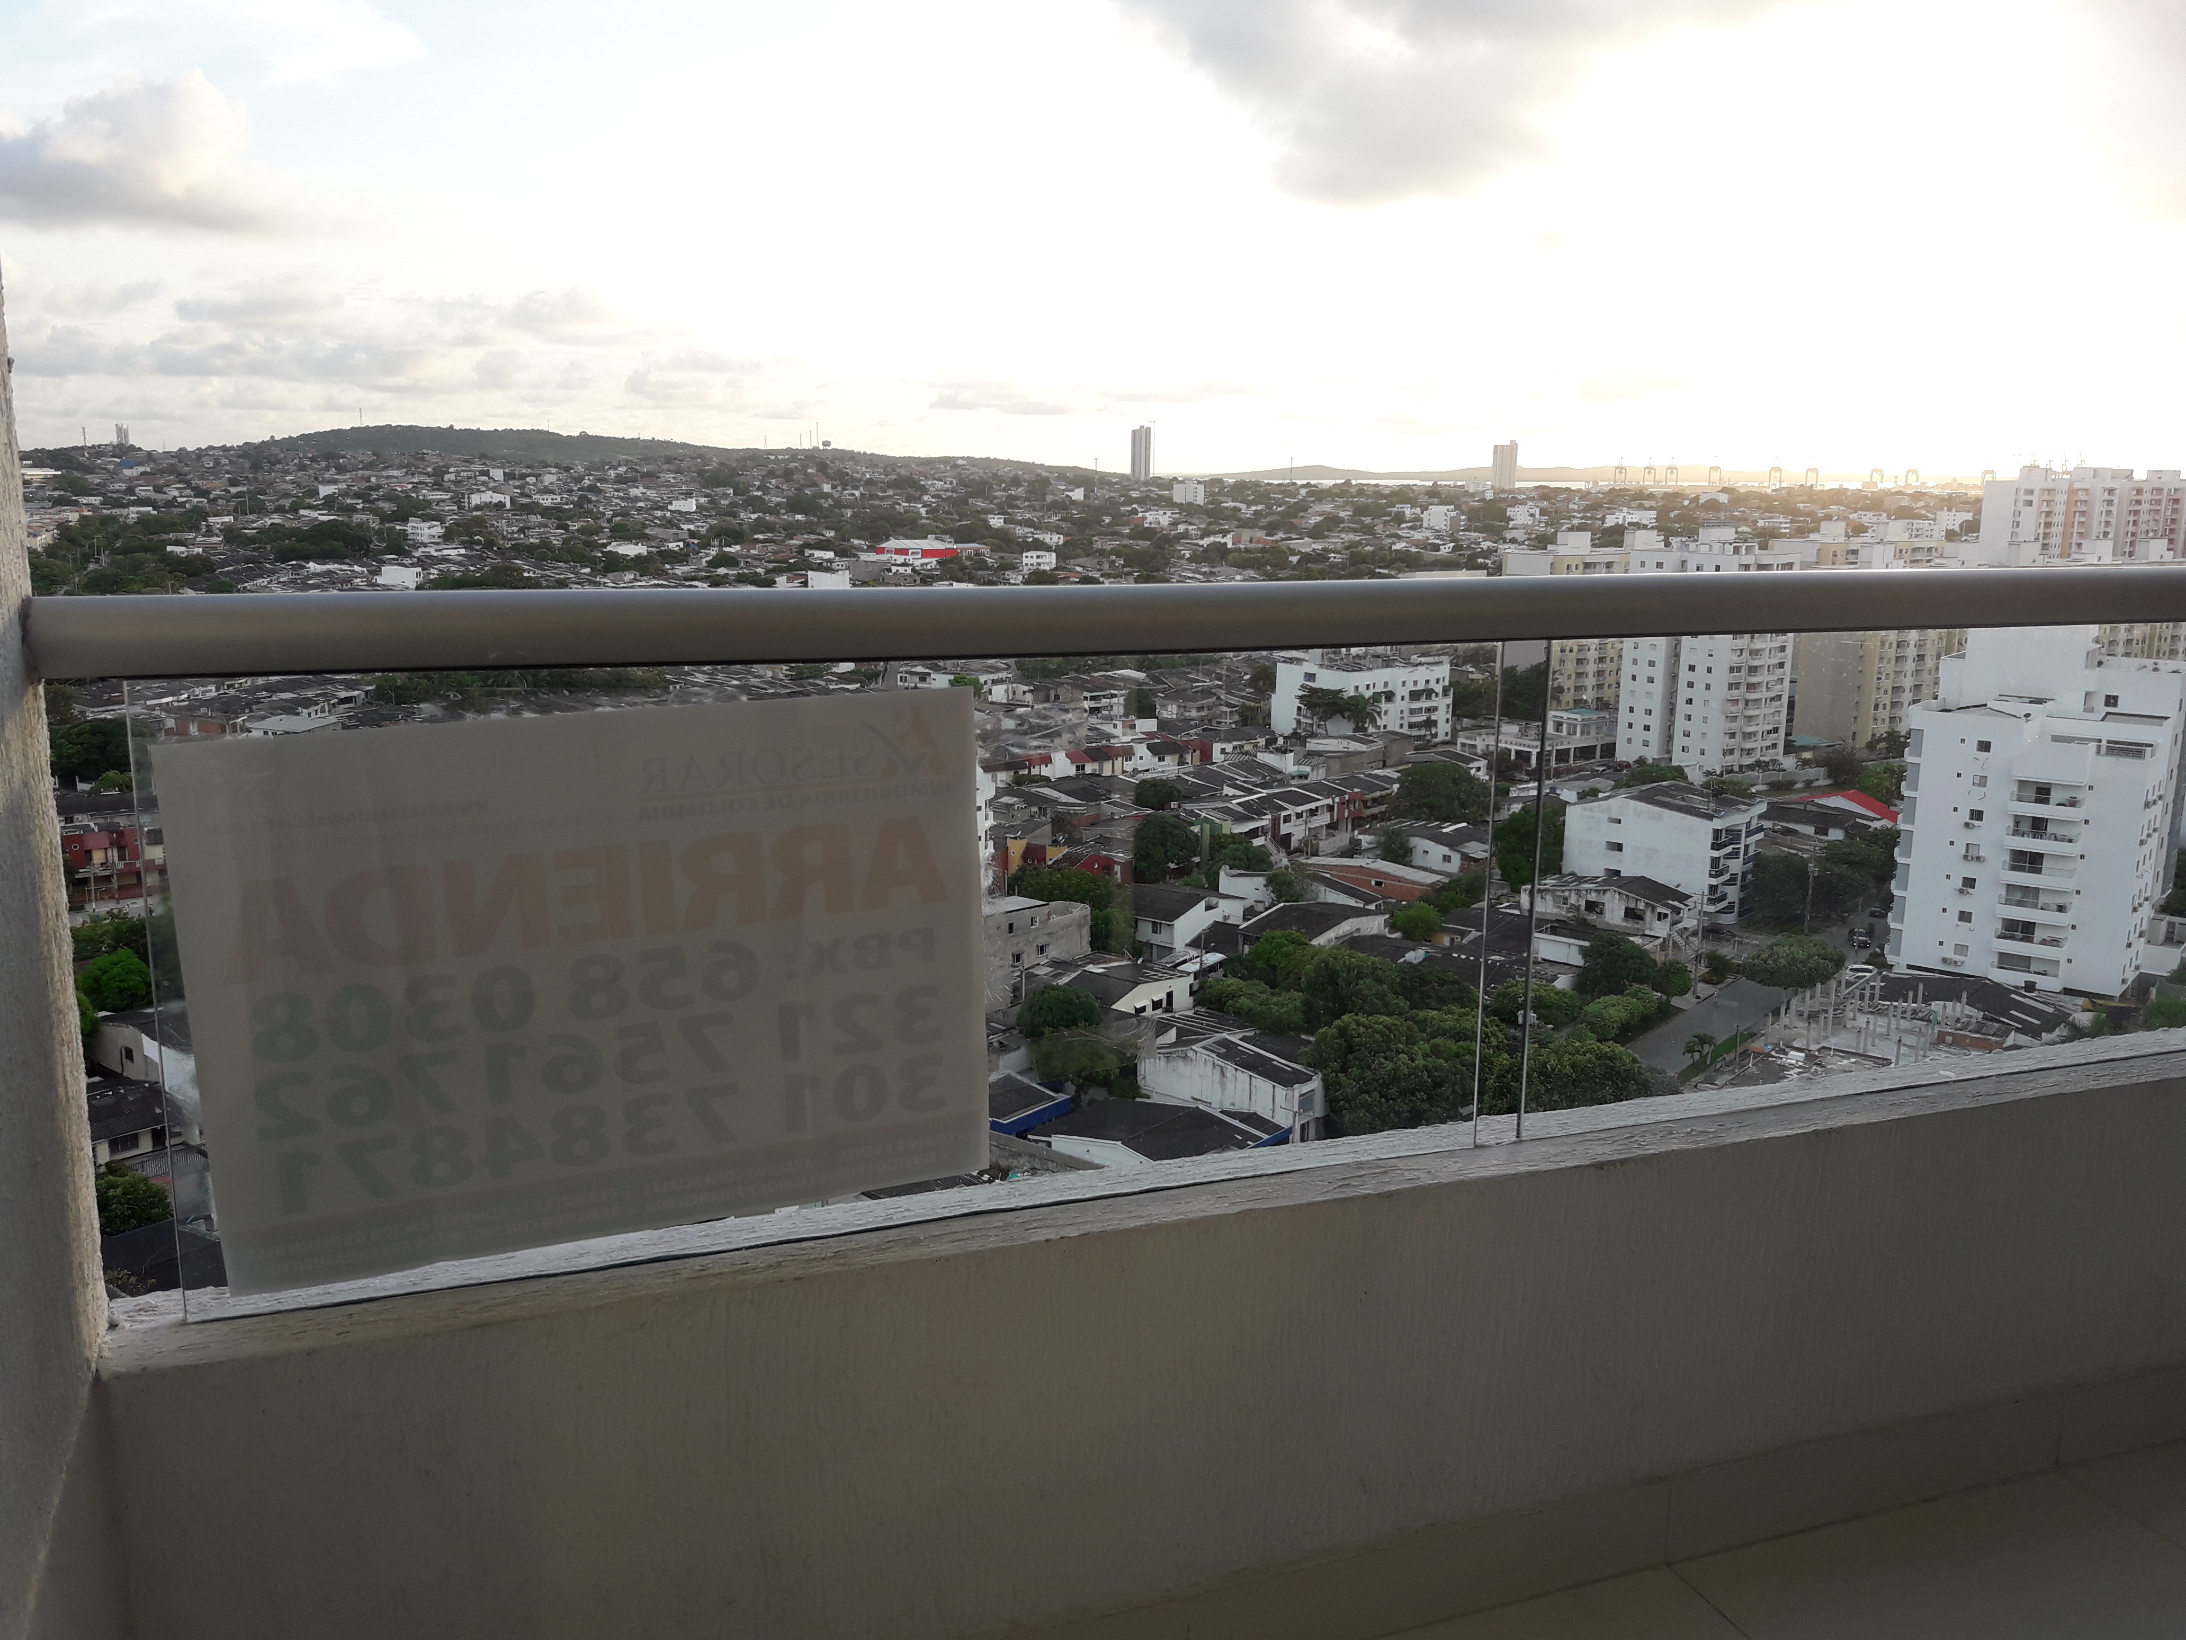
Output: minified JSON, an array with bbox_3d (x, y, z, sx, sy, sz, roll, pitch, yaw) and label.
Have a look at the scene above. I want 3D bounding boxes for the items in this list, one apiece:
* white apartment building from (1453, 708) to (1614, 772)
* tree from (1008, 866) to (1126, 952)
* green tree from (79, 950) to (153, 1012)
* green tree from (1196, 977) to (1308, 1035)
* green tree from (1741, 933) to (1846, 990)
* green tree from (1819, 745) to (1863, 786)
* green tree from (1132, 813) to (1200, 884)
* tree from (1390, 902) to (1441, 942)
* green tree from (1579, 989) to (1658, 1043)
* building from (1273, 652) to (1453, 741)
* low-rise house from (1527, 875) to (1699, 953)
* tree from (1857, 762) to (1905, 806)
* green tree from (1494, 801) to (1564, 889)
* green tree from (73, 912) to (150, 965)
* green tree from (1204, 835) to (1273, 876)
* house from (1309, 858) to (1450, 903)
[{"bbox_3d":[67.720,-13.470,272.040,17.500,7.900,16.000,-9,15,-39],"label":"white apartment building"},{"bbox_3d":[-2.040,7.570,156.530,10.200,7.600,8.500,0,11,-1],"label":"tree"},{"bbox_3d":[-75.330,13.400,137.080,5.700,6.500,5.700,0,11,0],"label":"green tree"},{"bbox_3d":[11.640,14.140,130.240,8.200,5.300,6.800,2,11,5],"label":"green tree"},{"bbox_3d":[59.420,12.830,150.820,8.800,5.600,8.000,0,11,0],"label":"green tree"},{"bbox_3d":[103.650,-7.540,244.850,6.200,5.800,6.000,5,12,23],"label":"green tree"},{"bbox_3d":[7.920,3.290,193.000,7.460,8.760,7.230,0,11,2],"label":"green tree"},{"bbox_3d":[30.840,10.720,169.960,4.900,5.000,4.900,0,11,0],"label":"tree"},{"bbox_3d":[42.230,15.550,142.200,6.320,4.380,6.130,3,12,17],"label":"green tree"},{"bbox_3d":[50.320,-22.880,329.170,26.000,14.000,20.500,-8,14,-35],"label":"building"},{"bbox_3d":[46.730,8.130,159.520,13.600,6.200,6.800,9,14,35],"label":"low-rise house"},{"bbox_3d":[105.680,-4.390,235.570,7.640,7.320,7.420,5,12,24],"label":"tree"},{"bbox_3d":[43.450,3.000,177.090,6.800,9.300,6.500,3,12,14],"label":"green tree"},{"bbox_3d":[-82.840,10.970,150.380,7.000,6.000,6.500,0,11,0],"label":"green tree"},{"bbox_3d":[16.160,4.300,195.700,7.560,5.720,7.330,1,11,5],"label":"green tree"},{"bbox_3d":[32.090,7.110,193.030,5.500,4.700,18.000,-8,14,-37],"label":"house"}]

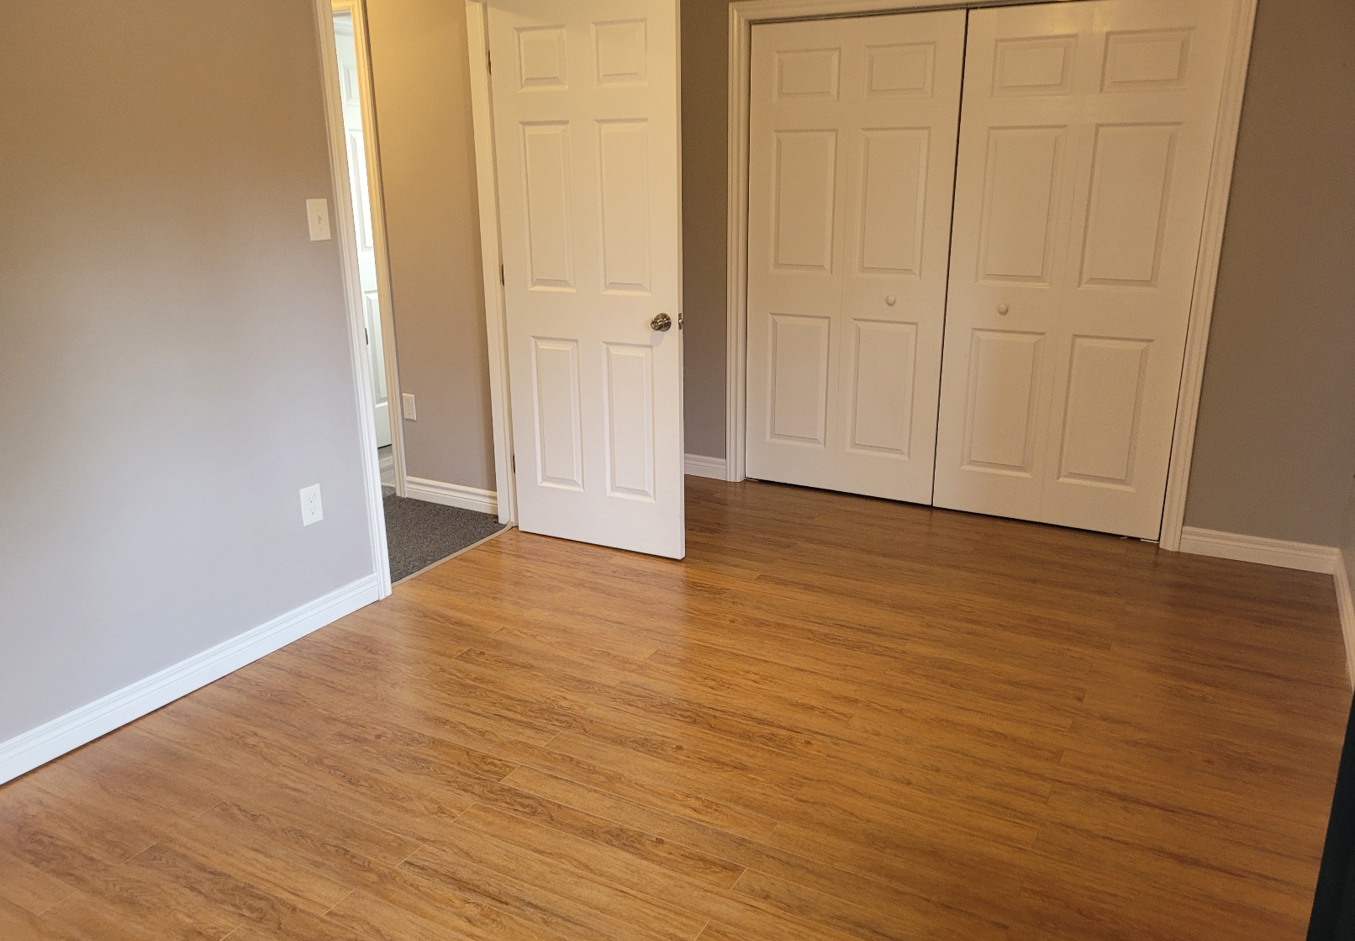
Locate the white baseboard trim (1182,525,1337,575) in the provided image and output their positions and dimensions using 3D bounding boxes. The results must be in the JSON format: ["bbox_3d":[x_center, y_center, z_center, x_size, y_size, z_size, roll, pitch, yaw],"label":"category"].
[{"bbox_3d":[2.186,0.298,3.838,0.515,0.103,0.015,8,19,28],"label":"white baseboard trim"}]

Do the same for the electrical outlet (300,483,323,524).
[{"bbox_3d":[-1.177,0.111,3.281,0.007,0.121,0.077,8,19,28],"label":"electrical outlet"}]

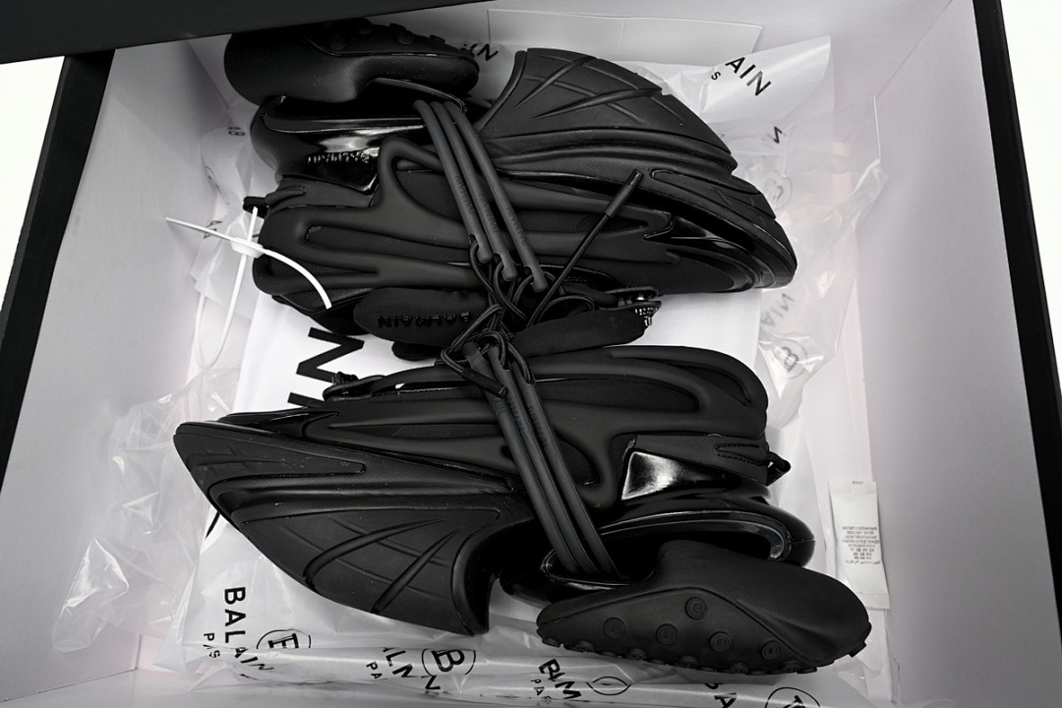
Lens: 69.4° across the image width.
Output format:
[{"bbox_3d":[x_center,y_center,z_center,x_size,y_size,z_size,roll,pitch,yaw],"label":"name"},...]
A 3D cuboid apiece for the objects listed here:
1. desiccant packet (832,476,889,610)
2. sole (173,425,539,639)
[{"bbox_3d":[0.177,0.102,0.414,0.026,0.006,0.067,1,73,-1],"label":"desiccant packet"},{"bbox_3d":[-0.086,0.079,0.360,0.180,0.108,0.070,11,73,2],"label":"sole"}]

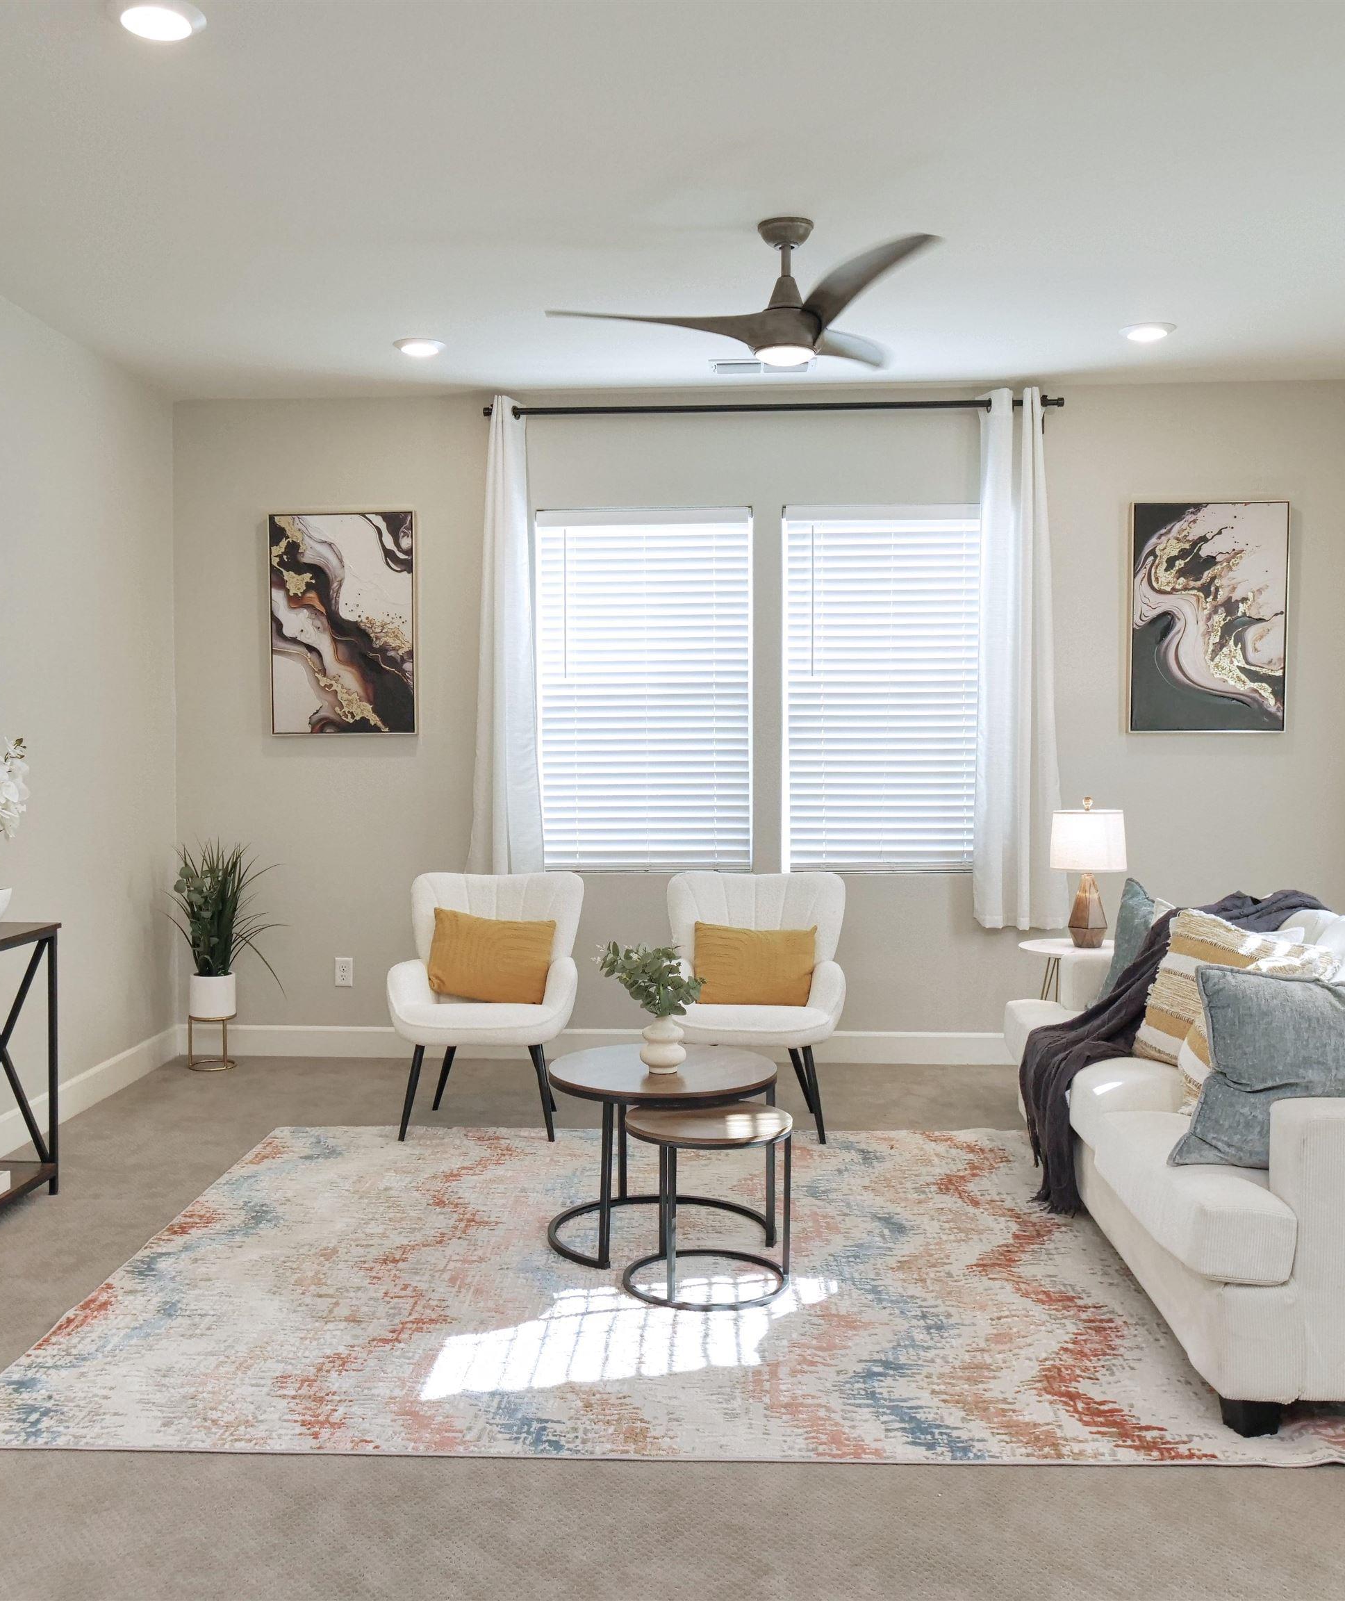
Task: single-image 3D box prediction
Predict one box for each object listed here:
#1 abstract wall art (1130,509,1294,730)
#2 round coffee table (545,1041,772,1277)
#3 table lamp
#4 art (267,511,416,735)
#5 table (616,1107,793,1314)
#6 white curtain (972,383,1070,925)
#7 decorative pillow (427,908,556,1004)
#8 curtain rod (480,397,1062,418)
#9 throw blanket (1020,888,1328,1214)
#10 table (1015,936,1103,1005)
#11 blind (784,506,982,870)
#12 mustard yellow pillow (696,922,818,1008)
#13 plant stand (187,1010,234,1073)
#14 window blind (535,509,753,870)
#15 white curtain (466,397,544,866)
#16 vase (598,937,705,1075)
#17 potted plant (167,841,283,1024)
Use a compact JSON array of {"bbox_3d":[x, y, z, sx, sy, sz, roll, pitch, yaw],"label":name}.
[{"bbox_3d":[2.150,-0.729,5.935,0.619,0.923,0.040,0,2,3],"label":"abstract wall art"},{"bbox_3d":[-0.021,0.949,4.035,0.624,0.457,0.624,0,2,3],"label":"round coffee table"},{"bbox_3d":[1.533,0.272,5.481,0.284,0.553,0.284,0,2,3],"label":"table lamp"},{"bbox_3d":[-1.351,-0.728,6.102,0.602,0.917,0.040,0,2,3],"label":"art"},{"bbox_3d":[0.082,0.981,3.635,0.420,0.395,0.420,0,2,0],"label":"table"},{"bbox_3d":[1.398,-0.556,5.907,0.375,2.150,0.120,0,2,3],"label":"white curtain"},{"bbox_3d":[-0.617,0.534,5.110,0.440,0.290,0.130,6,-14,2],"label":"decorative pillow"},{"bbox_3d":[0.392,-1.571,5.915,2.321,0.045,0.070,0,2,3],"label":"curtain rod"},{"bbox_3d":[1.397,0.686,4.088,0.760,0.870,0.640,0,2,3],"label":"throw blanket"},{"bbox_3d":[1.503,0.821,5.371,0.480,0.570,0.480,0,2,3],"label":"table"},{"bbox_3d":[0.915,-0.462,6.117,0.914,1.497,0.071,0,2,3],"label":"blind"},{"bbox_3d":[0.289,0.576,5.175,0.436,0.294,0.132,0,-13,3],"label":"mustard yellow pillow"},{"bbox_3d":[-1.878,0.980,6.060,0.197,0.215,0.197,0,2,3],"label":"plant stand"},{"bbox_3d":[-0.114,-0.456,6.165,0.903,1.497,0.071,0,2,3],"label":"window blind"},{"bbox_3d":[-0.683,-0.555,6.007,0.335,2.150,0.120,0,2,3],"label":"white curtain"},{"bbox_3d":[-0.057,0.547,3.902,0.275,0.335,0.220,0,2,3],"label":"vase"},{"bbox_3d":[-1.839,0.531,6.046,0.467,0.741,0.406,0,2,3],"label":"potted plant"}]

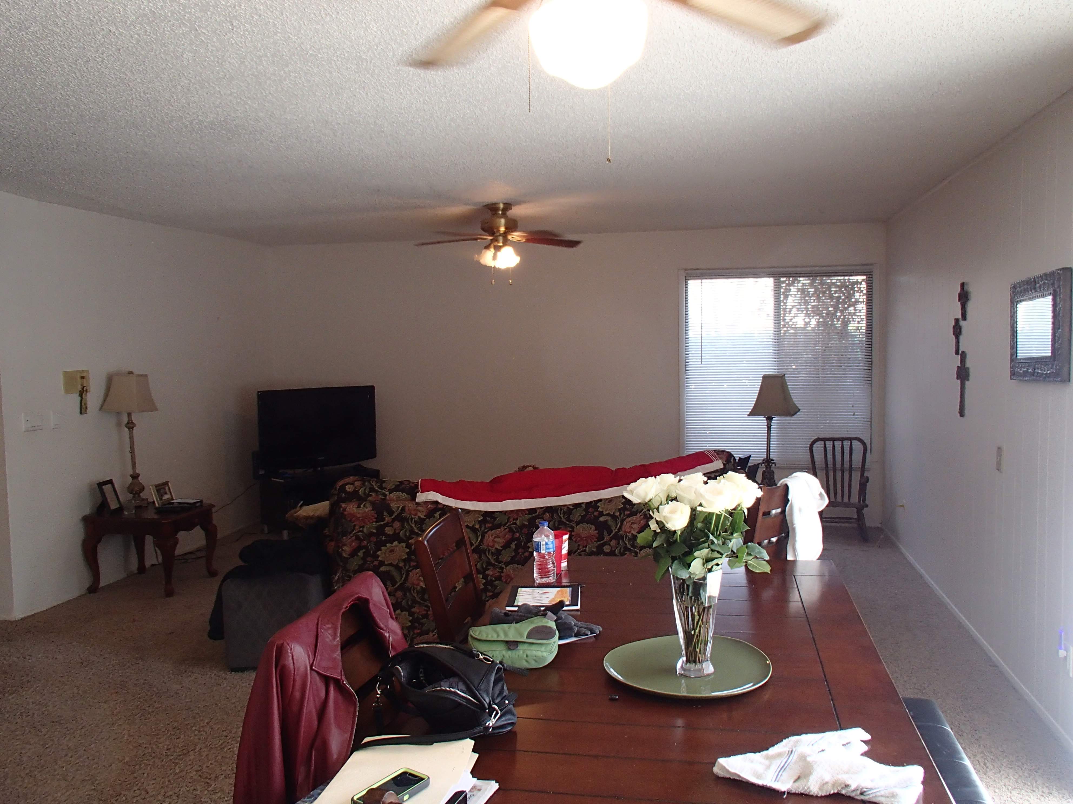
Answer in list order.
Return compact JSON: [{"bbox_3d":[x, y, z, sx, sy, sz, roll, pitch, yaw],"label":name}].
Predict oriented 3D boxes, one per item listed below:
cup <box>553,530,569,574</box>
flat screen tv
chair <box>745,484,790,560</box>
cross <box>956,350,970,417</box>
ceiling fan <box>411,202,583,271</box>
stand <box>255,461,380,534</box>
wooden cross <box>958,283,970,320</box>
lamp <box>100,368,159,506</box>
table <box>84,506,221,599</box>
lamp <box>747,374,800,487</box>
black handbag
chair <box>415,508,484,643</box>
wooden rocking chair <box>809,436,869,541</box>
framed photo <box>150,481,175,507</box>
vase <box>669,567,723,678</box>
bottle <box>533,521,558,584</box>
[{"bbox_3d":[0.059,0.514,2.965,0.102,0.127,0.102,-1,4,0],"label":"cup"},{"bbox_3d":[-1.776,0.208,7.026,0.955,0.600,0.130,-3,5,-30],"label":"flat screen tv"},{"bbox_3d":[0.803,0.787,3.617,0.475,0.990,0.580,-5,6,-44],"label":"chair"},{"bbox_3d":[2.279,-0.096,4.643,0.024,0.357,0.180,0,4,12],"label":"cross"},{"bbox_3d":[-0.236,-1.064,5.579,1.090,0.416,1.090,0,4,12],"label":"ceiling fan"},{"bbox_3d":[-1.803,0.831,7.363,0.980,0.470,0.380,-5,6,-45],"label":"stand"},{"bbox_3d":[2.278,-0.540,4.641,0.022,0.206,0.125,0,4,12],"label":"wooden cross"},{"bbox_3d":[-2.645,0.244,5.684,0.290,0.883,0.290,0,4,12],"label":"lamp"},{"bbox_3d":[-2.480,0.938,5.602,0.620,0.495,0.550,0,4,12],"label":"table"},{"bbox_3d":[1.367,0.217,5.026,0.260,0.760,0.260,1,4,24],"label":"lamp"},{"bbox_3d":[-0.183,0.584,1.824,0.310,0.155,0.210,1,4,24],"label":"black handbag"},{"bbox_3d":[-0.014,0.867,2.638,0.580,0.990,0.475,0,4,8],"label":"chair"},{"bbox_3d":[2.319,0.647,6.729,0.465,0.775,0.640,0,4,12],"label":"wooden rocking chair"},{"bbox_3d":[-2.496,0.611,5.814,0.030,0.155,0.200,-15,1,13],"label":"framed photo"},{"bbox_3d":[0.361,0.498,1.982,0.125,0.235,0.125,0,4,12],"label":"vase"},{"bbox_3d":[0.026,0.481,2.796,0.070,0.192,0.070,0,4,12],"label":"bottle"}]

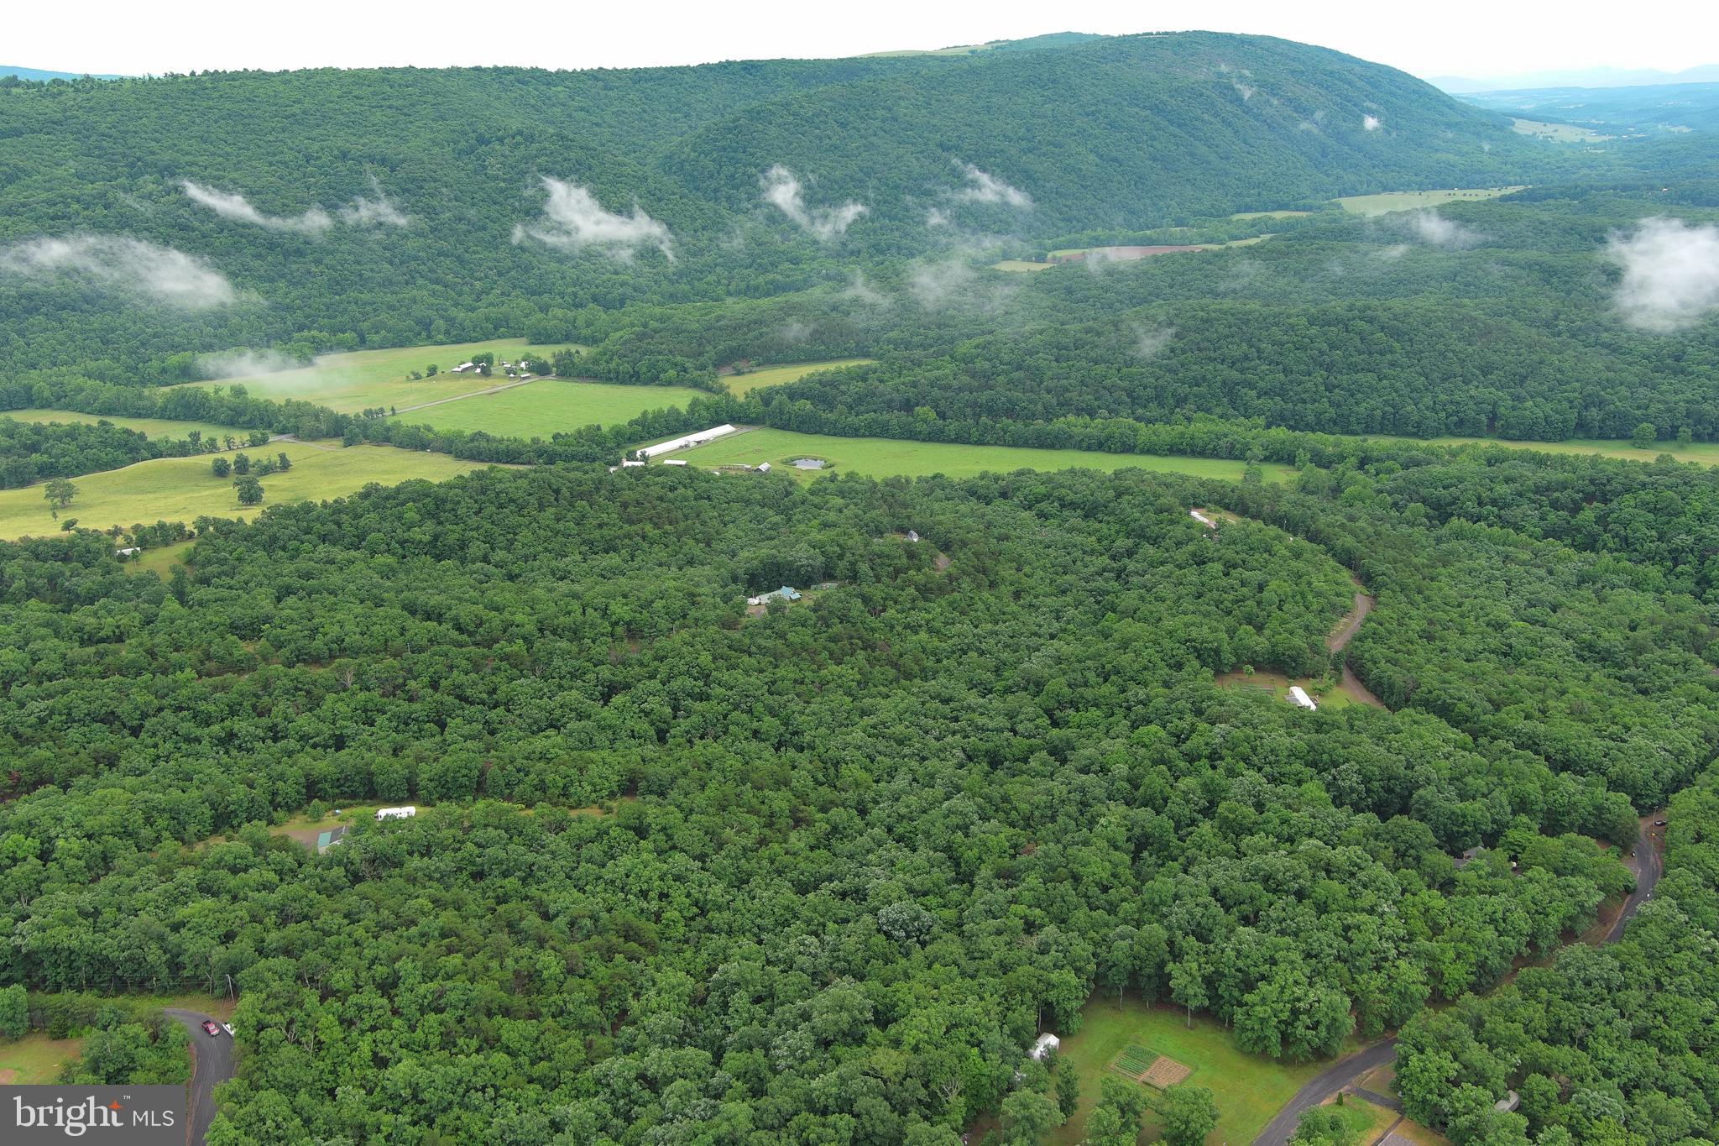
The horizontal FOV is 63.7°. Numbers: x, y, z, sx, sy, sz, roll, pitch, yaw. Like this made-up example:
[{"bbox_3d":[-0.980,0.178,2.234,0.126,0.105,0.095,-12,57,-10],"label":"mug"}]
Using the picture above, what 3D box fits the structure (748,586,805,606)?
[{"bbox_3d":[-35.766,10.018,590.000,18.500,5.500,10.000,-12,23,-31],"label":"structure"}]

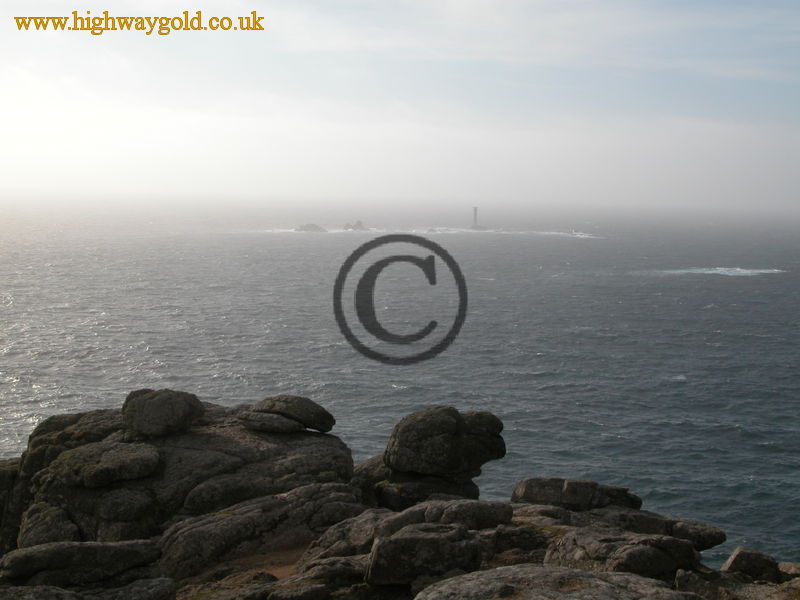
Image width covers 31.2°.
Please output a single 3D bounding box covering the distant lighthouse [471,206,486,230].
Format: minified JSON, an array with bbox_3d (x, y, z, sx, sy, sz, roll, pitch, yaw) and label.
[{"bbox_3d":[116.800,-126.200,2200.000,12.000,34.000,12.000,1,4,3],"label":"distant lighthouse"}]

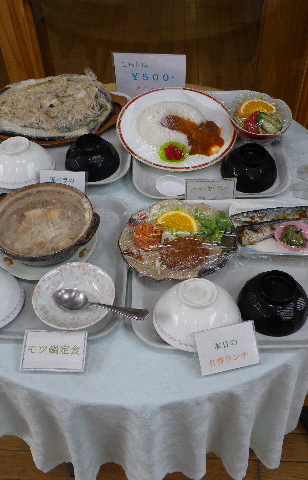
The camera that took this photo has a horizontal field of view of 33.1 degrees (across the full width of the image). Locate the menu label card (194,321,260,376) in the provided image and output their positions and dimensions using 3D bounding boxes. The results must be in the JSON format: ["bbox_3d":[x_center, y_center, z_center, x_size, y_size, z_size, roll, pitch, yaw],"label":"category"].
[{"bbox_3d":[0.113,0.165,0.789,0.093,0.068,0.005,-11,6,-7],"label":"menu label card"}]

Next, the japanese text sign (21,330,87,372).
[{"bbox_3d":[-0.156,0.175,0.815,0.100,0.005,0.063,1,67,4],"label":"japanese text sign"}]

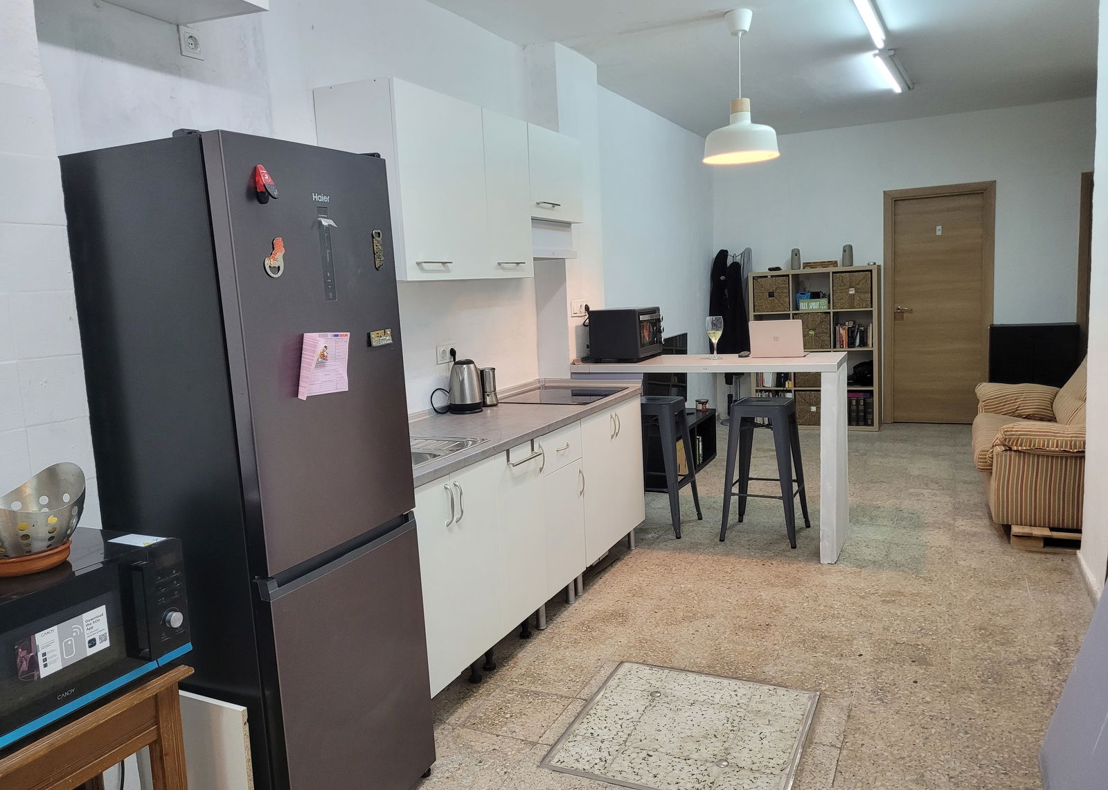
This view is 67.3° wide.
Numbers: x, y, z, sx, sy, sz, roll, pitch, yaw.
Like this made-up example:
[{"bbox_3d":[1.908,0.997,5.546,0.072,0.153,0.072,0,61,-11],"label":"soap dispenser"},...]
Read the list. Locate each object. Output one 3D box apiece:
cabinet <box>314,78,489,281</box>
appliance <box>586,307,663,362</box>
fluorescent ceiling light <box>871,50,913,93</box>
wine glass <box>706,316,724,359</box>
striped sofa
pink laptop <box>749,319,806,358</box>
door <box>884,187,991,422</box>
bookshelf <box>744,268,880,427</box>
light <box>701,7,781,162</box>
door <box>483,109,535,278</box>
[{"bbox_3d":[-0.567,-0.806,3.309,0.351,0.708,0.608,1,9,26],"label":"cabinet"},{"bbox_3d":[0.429,-0.357,4.868,0.318,0.289,0.410,1,8,26],"label":"appliance"},{"bbox_3d":[2.214,-2.088,5.384,0.120,0.080,1.240,1,9,28],"label":"fluorescent ceiling light"},{"bbox_3d":[0.899,-0.322,4.650,0.100,0.233,0.100,1,9,26],"label":"wine glass"},{"bbox_3d":[2.978,0.104,4.888,0.920,0.850,1.920,1,8,25],"label":"striped sofa"},{"bbox_3d":[1.242,-0.315,4.570,0.279,0.200,0.250,1,8,25],"label":"pink laptop"},{"bbox_3d":[3.456,-0.785,7.488,0.887,2.127,0.080,1,9,26],"label":"door"},{"bbox_3d":[2.445,-0.434,7.785,1.120,1.470,0.390,1,8,25],"label":"bookshelf"},{"bbox_3d":[0.936,-1.550,4.185,0.385,0.697,0.385,1,8,25],"label":"light"},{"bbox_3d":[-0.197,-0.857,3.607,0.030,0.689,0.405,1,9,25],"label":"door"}]

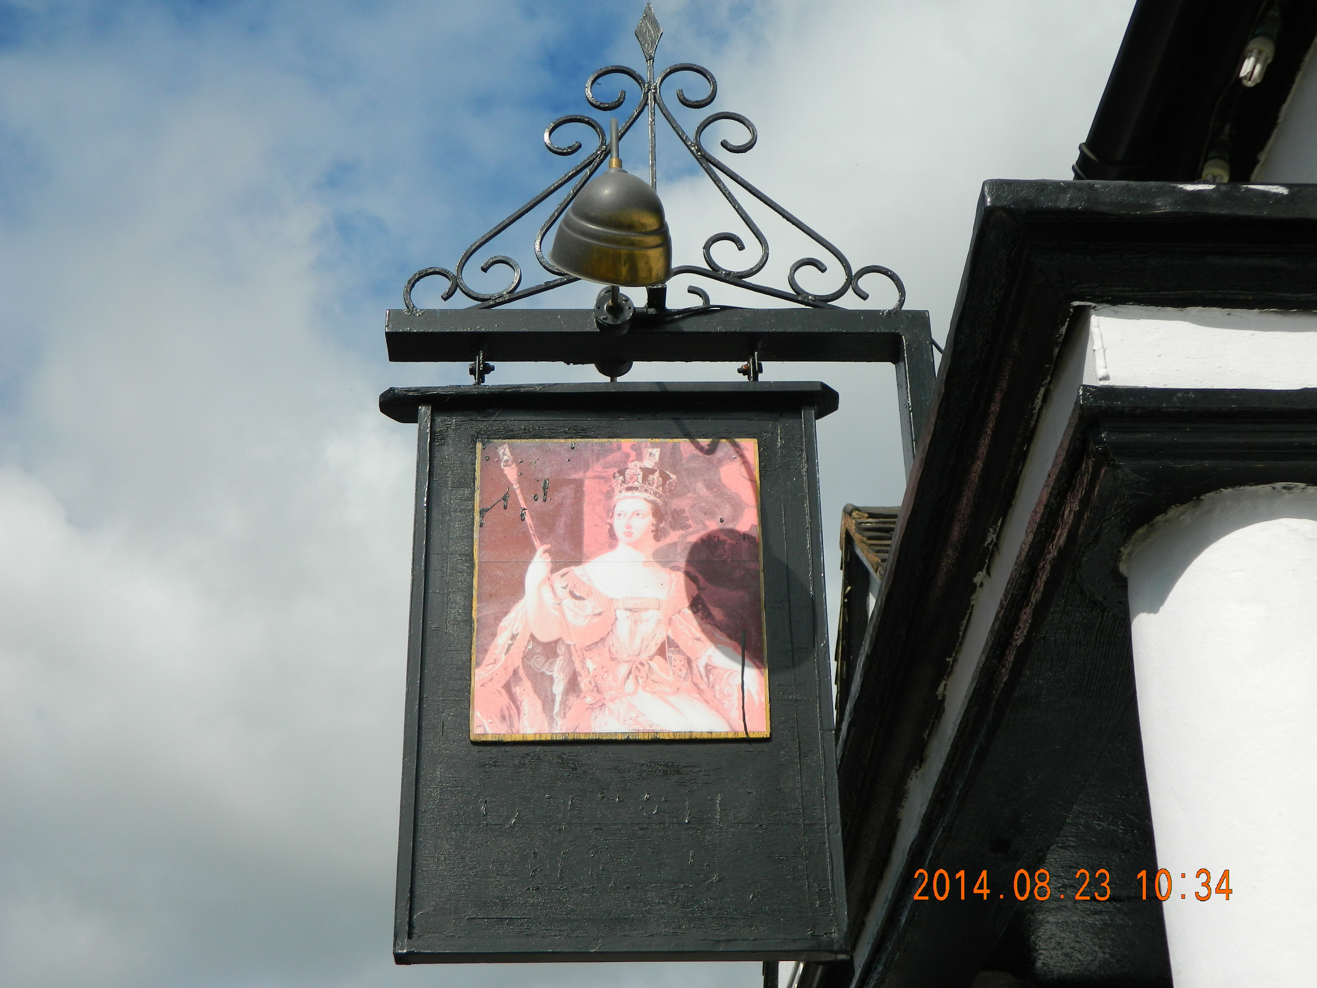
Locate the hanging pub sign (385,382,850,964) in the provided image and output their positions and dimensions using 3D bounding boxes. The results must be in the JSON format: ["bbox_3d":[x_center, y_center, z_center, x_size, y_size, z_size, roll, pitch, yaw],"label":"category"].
[{"bbox_3d":[-0.075,0.262,3.494,0.787,0.989,0.102,0,-31,-2],"label":"hanging pub sign"}]

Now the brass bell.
[{"bbox_3d":[-0.068,-0.478,3.435,0.190,0.250,0.190,1,-13,-2],"label":"brass bell"}]

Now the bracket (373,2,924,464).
[{"bbox_3d":[-0.004,-0.463,3.952,0.953,1.156,0.092,0,-31,-2],"label":"bracket"}]

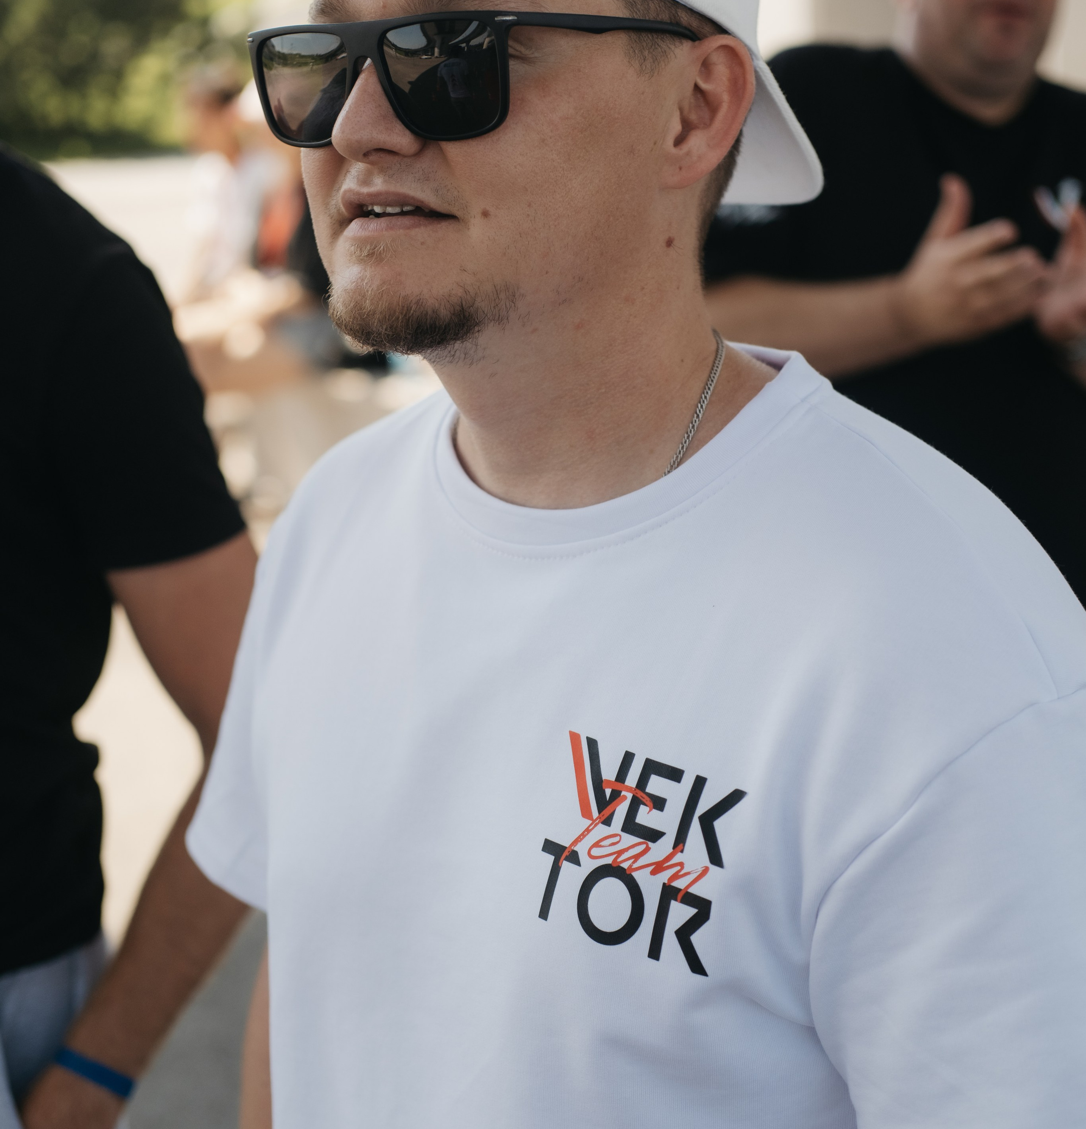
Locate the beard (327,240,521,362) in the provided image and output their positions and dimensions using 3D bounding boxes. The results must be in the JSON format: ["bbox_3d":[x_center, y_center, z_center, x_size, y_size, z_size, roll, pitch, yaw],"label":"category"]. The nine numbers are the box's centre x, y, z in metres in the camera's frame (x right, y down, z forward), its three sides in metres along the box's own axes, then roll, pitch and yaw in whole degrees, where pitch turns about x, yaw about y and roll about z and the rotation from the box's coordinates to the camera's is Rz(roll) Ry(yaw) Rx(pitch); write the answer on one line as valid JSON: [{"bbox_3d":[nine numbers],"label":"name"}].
[{"bbox_3d":[-0.056,-0.108,0.974,0.098,0.048,0.050,8,9,43],"label":"beard"}]

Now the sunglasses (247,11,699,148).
[{"bbox_3d":[-0.022,-0.196,0.997,0.149,0.050,0.150,8,9,43],"label":"sunglasses"}]

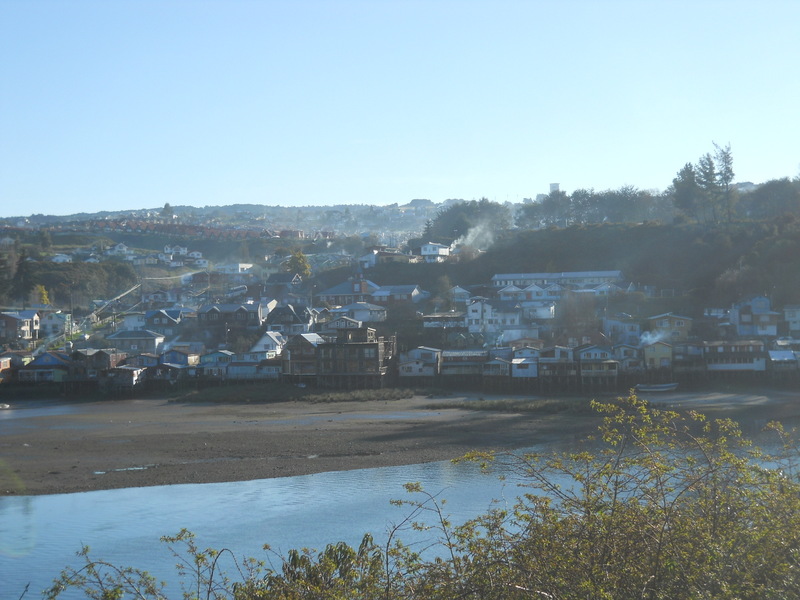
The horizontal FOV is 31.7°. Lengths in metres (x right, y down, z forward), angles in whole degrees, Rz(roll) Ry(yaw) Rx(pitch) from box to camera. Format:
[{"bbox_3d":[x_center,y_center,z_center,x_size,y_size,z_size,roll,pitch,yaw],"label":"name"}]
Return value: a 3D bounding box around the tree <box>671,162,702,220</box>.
[{"bbox_3d":[95.514,-36.172,470.000,10.000,19.200,9.500,0,2,0],"label":"tree"}]

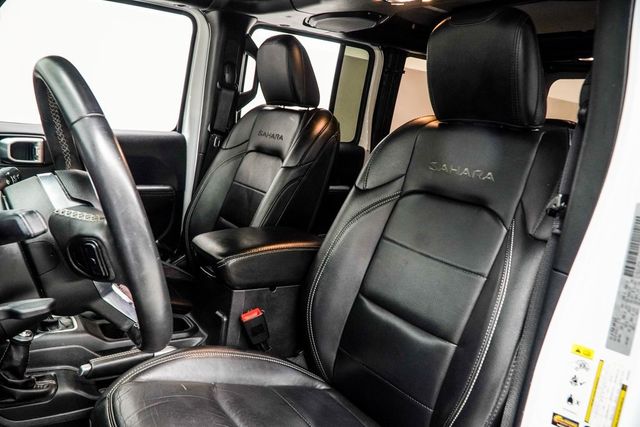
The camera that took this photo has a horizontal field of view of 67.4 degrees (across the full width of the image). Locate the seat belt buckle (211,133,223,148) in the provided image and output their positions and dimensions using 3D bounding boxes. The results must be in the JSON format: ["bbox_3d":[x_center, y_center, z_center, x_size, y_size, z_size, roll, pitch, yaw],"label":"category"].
[{"bbox_3d":[-0.374,-0.264,1.733,0.046,0.056,0.020,3,17,-38],"label":"seat belt buckle"}]

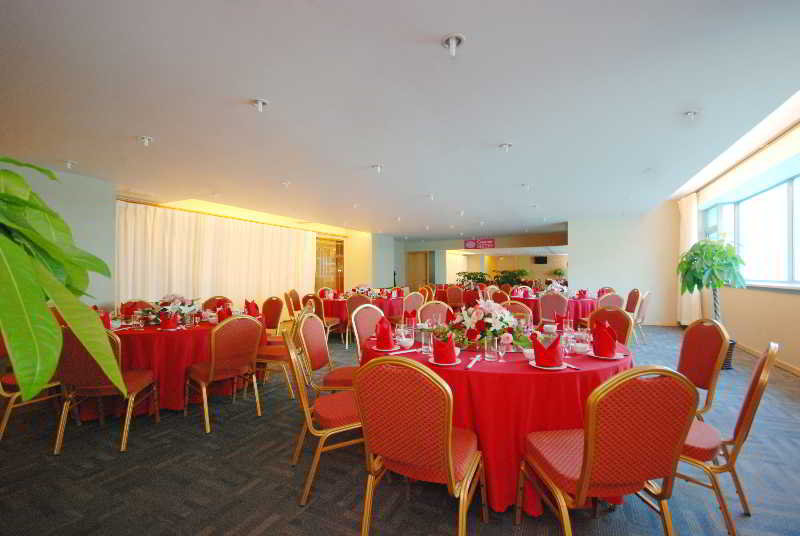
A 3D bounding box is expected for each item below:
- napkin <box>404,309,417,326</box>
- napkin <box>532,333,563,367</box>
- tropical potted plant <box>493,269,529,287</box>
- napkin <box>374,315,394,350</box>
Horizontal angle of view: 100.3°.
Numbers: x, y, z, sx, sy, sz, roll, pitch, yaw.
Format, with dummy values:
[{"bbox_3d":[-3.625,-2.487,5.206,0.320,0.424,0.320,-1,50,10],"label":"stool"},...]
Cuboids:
[{"bbox_3d":[0.104,0.484,3.300,0.115,0.165,0.130,-1,-1,40],"label":"napkin"},{"bbox_3d":[0.840,0.453,1.895,0.160,0.180,0.120,0,-1,-9],"label":"napkin"},{"bbox_3d":[4.039,0.808,12.200,1.150,1.330,1.050,0,-1,28],"label":"tropical potted plant"},{"bbox_3d":[-0.108,0.445,2.320,0.125,0.210,0.140,1,-1,-30],"label":"napkin"}]

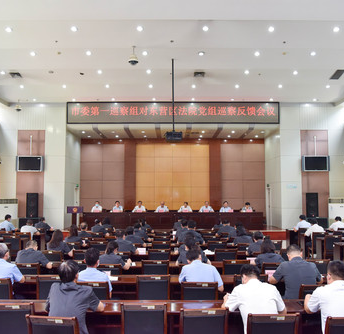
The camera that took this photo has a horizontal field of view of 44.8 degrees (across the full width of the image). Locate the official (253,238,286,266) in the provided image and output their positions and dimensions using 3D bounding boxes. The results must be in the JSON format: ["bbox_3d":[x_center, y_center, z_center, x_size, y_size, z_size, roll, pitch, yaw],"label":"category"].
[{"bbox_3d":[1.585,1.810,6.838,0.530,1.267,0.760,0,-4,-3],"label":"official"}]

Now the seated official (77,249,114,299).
[{"bbox_3d":[-0.956,1.691,5.363,0.560,1.294,0.780,0,-4,6],"label":"seated official"}]

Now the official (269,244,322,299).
[{"bbox_3d":[1.598,1.668,5.344,0.650,1.337,0.800,0,-4,0],"label":"official"}]

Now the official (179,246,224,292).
[{"bbox_3d":[0.410,1.770,5.619,0.600,1.330,0.750,0,-4,0],"label":"official"}]

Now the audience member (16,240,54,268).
[{"bbox_3d":[-2.241,1.824,6.837,0.580,1.239,0.780,-1,-4,8],"label":"audience member"}]

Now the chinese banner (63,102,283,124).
[{"bbox_3d":[0.040,-2.523,19.579,9.900,1.000,0.200,0,-4,0],"label":"chinese banner"}]

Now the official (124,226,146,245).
[{"bbox_3d":[-0.827,2.017,9.681,0.550,1.261,0.780,-1,-4,8],"label":"official"}]

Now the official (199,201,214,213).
[{"bbox_3d":[1.692,2.316,20.086,0.620,1.281,0.750,0,-4,0],"label":"official"}]

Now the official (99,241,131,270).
[{"bbox_3d":[-0.950,1.899,7.014,0.560,1.250,0.750,-1,-4,9],"label":"official"}]

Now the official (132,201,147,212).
[{"bbox_3d":[-1.575,2.316,20.086,0.600,1.281,0.750,0,-4,0],"label":"official"}]

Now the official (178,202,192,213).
[{"bbox_3d":[0.660,2.326,20.193,0.620,1.240,0.750,0,-4,0],"label":"official"}]

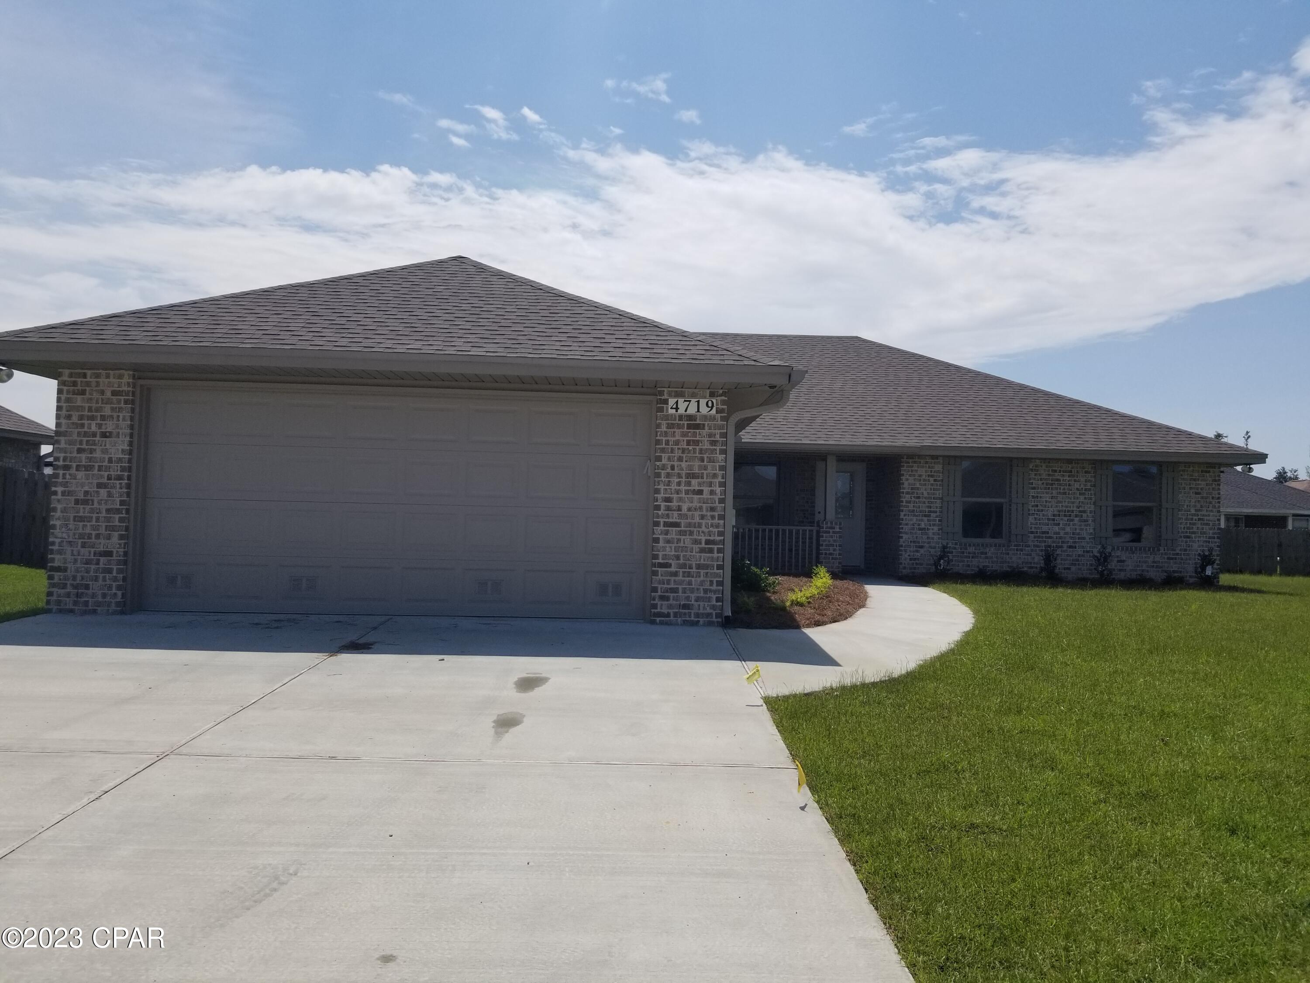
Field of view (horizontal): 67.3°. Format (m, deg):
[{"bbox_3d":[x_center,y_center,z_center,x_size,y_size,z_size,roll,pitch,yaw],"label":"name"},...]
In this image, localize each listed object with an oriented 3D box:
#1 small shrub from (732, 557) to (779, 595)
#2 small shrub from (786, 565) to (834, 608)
[{"bbox_3d":[1.315,1.111,13.100,0.700,0.460,0.620,2,-1,-2],"label":"small shrub"},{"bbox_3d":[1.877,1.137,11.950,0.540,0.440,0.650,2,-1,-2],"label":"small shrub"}]

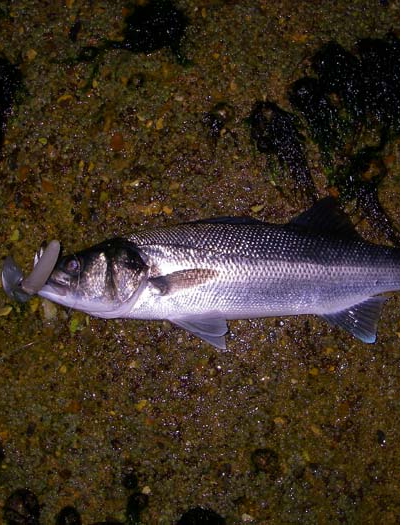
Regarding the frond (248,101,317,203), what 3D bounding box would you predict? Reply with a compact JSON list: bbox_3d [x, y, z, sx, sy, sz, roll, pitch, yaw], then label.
[{"bbox_3d":[0.086,-0.113,0.778,0.053,0.020,0.113,-27,84,-2],"label":"frond"}]

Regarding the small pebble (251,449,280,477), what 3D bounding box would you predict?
[{"bbox_3d":[0.064,0.195,0.750,0.028,0.014,0.026,0,84,1],"label":"small pebble"}]

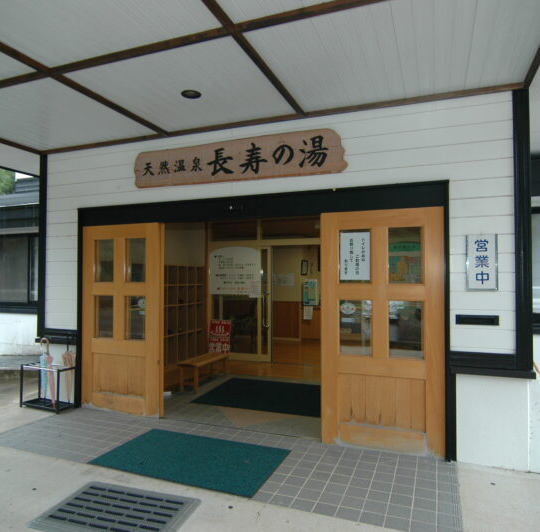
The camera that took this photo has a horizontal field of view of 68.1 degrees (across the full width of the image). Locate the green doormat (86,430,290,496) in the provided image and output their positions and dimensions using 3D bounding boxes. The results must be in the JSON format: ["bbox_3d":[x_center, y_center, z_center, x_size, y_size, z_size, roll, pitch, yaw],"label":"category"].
[{"bbox_3d":[-0.664,1.660,3.489,1.478,0.015,0.825,-1,-2,21],"label":"green doormat"}]

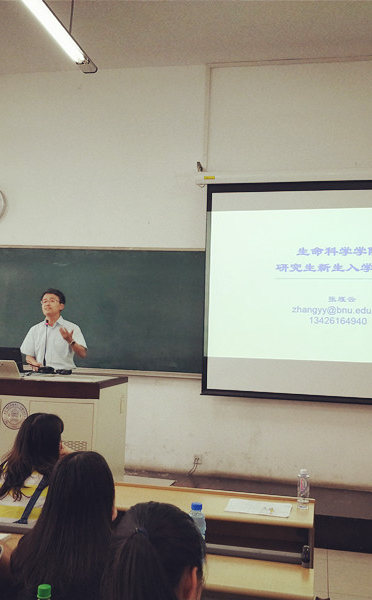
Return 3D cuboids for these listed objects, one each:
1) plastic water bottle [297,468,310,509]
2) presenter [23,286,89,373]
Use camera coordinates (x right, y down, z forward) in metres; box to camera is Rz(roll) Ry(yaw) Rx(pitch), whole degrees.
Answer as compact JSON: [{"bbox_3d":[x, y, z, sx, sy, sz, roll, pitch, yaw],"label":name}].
[{"bbox_3d":[0.640,1.022,3.128,0.065,0.211,0.065,1,-2,12],"label":"plastic water bottle"},{"bbox_3d":[-1.194,0.740,5.130,0.586,1.692,0.424,2,-2,0],"label":"presenter"}]

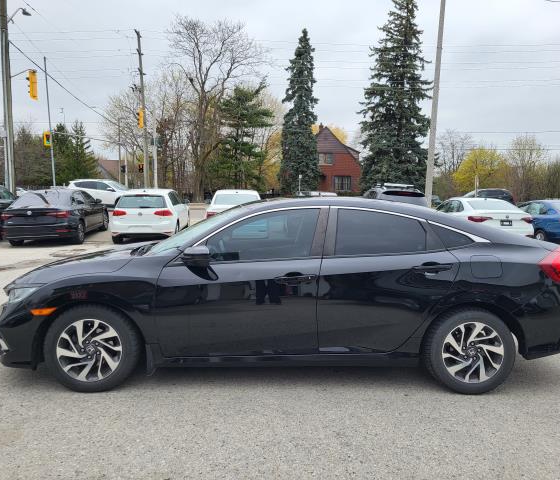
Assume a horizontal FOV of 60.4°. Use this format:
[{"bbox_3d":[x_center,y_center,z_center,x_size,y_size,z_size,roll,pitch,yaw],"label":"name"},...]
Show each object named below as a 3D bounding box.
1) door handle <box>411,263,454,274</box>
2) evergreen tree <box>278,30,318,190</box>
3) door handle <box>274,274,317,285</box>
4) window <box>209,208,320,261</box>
[{"bbox_3d":[1.066,0.199,3.353,0.270,0.075,0.060,1,5,-2],"label":"door handle"},{"bbox_3d":[1.845,-10.424,41.196,3.500,14.857,3.500,1,5,0],"label":"evergreen tree"},{"bbox_3d":[0.107,0.273,3.320,0.260,0.055,0.050,0,6,0],"label":"door handle"},{"bbox_3d":[-0.098,-0.041,3.458,0.840,0.410,0.050,0,-24,0],"label":"window"}]

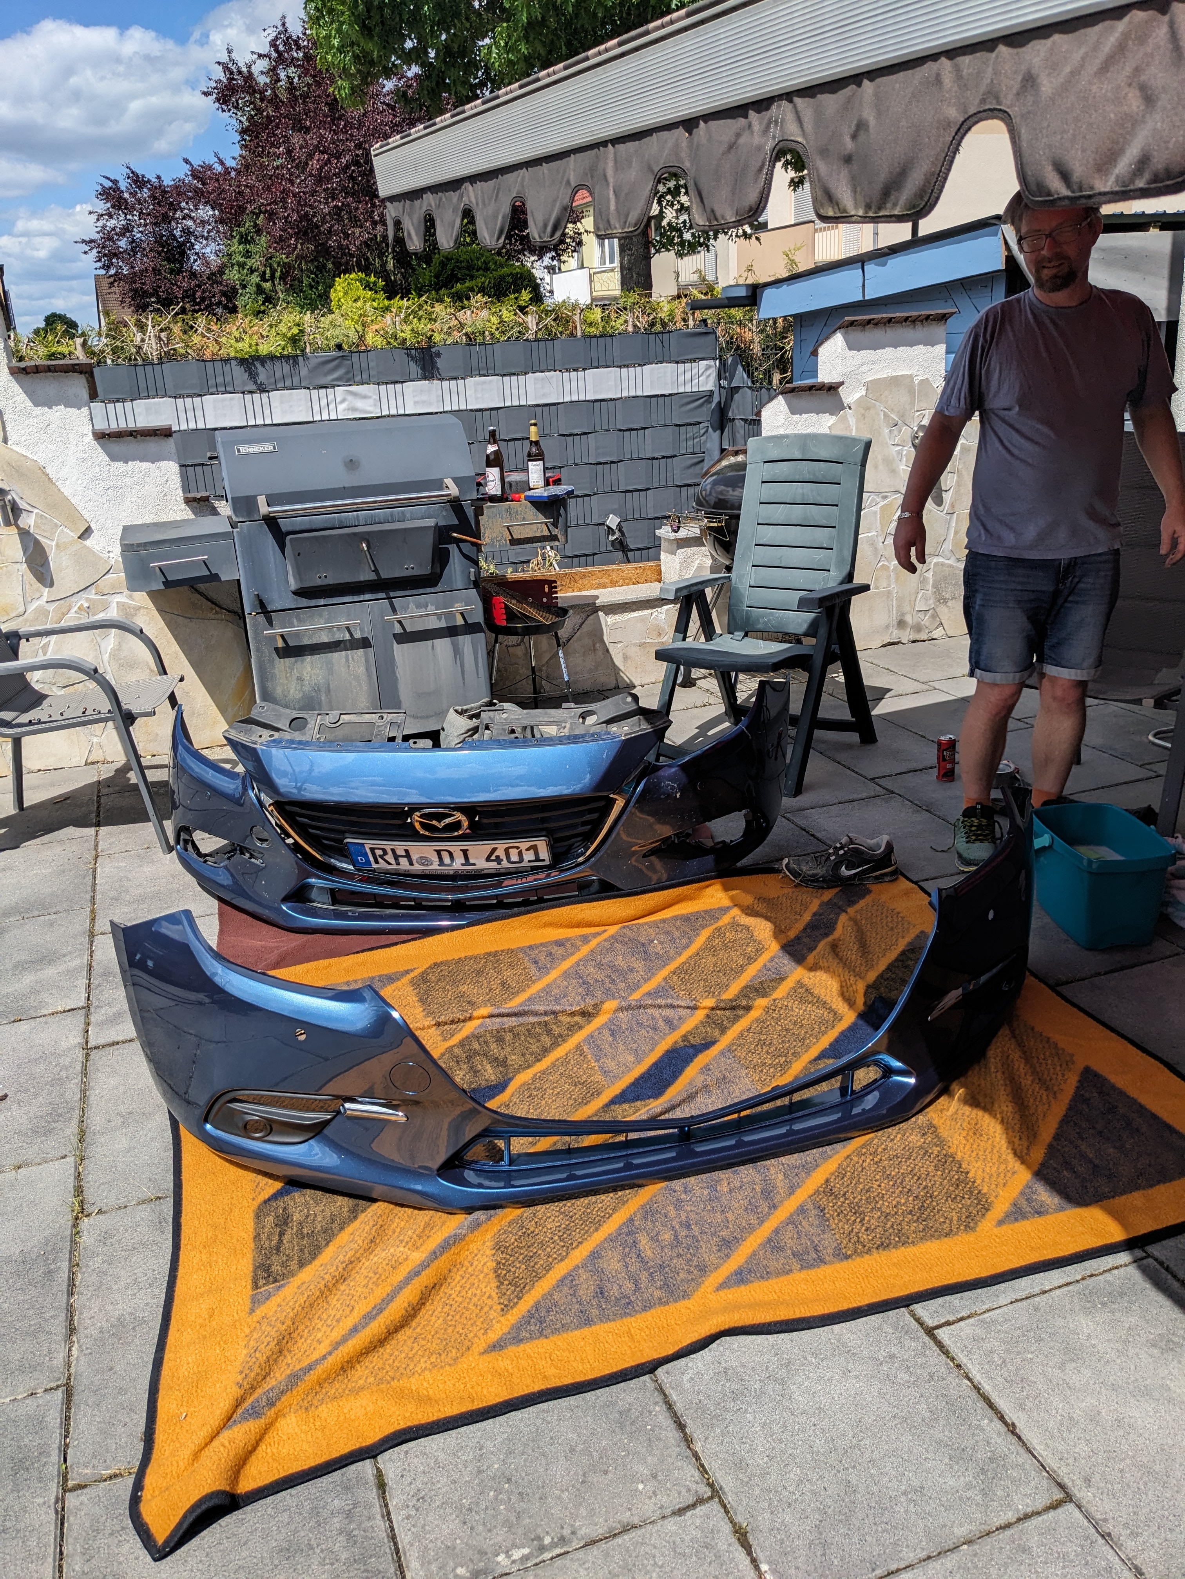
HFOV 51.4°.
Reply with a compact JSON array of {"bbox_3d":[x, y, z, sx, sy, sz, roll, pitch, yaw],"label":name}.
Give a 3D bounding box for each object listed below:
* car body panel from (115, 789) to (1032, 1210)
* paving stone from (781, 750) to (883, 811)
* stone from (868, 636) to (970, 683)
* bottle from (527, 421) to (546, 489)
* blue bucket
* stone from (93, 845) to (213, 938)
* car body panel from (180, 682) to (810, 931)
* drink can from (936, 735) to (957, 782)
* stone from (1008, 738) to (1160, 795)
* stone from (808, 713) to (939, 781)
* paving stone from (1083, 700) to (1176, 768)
[{"bbox_3d":[0.112,0.374,2.310,1.880,0.480,0.560,-8,20,-12],"label":"car body panel"},{"bbox_3d":[0.667,-0.025,4.088,0.398,0.045,0.598,-10,21,-17],"label":"paving stone"},{"bbox_3d":[1.441,-0.539,5.356,0.398,0.045,0.598,-10,21,-17],"label":"stone"},{"bbox_3d":[-0.206,-1.229,4.573,0.066,0.266,0.066,-4,20,-1],"label":"bottle"},{"bbox_3d":[1.207,0.204,2.962,0.220,0.236,0.335,-5,20,-3],"label":"blue bucket"},{"bbox_3d":[-1.234,0.286,3.577,0.400,0.045,0.600,-10,21,-18],"label":"stone"},{"bbox_3d":[-0.360,0.017,3.342,1.780,0.510,0.730,-2,20,4],"label":"car body panel"},{"bbox_3d":[1.142,-0.102,3.971,0.058,0.145,0.058,2,21,16],"label":"drink can"},{"bbox_3d":[1.501,-0.078,4.088,0.398,0.045,0.598,-10,21,-17],"label":"stone"},{"bbox_3d":[0.992,-0.138,4.375,0.400,0.045,0.600,-10,21,-18],"label":"stone"},{"bbox_3d":[1.859,-0.179,4.343,0.400,0.045,0.600,-10,21,-18],"label":"paving stone"}]

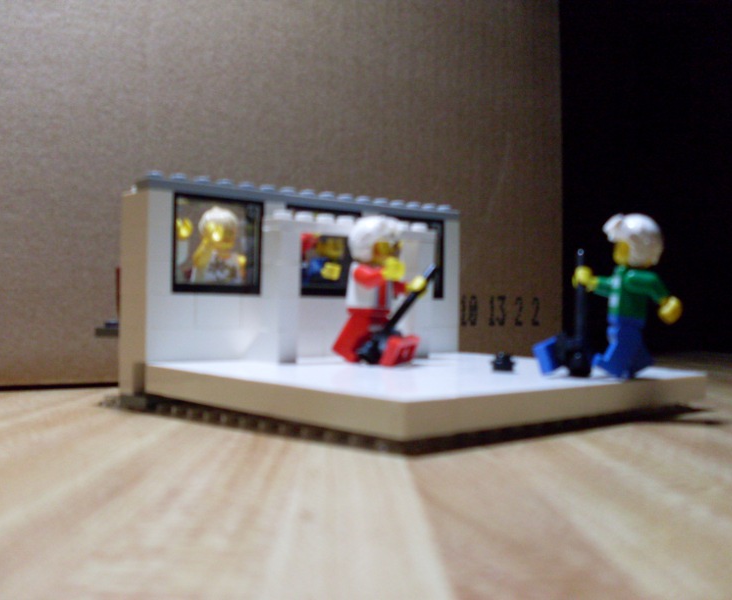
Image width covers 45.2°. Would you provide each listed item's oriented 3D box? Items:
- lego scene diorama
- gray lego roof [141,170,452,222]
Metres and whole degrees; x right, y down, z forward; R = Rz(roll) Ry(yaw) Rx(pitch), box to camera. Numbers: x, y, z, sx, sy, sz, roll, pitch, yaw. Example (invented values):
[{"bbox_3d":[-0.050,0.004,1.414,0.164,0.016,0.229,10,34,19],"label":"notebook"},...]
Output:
[{"bbox_3d":[0.011,-0.001,0.253,0.118,0.067,0.125,1,0,-41],"label":"lego scene diorama"},{"bbox_3d":[-0.016,-0.033,0.291,0.127,0.005,0.008,1,0,-41],"label":"gray lego roof"}]

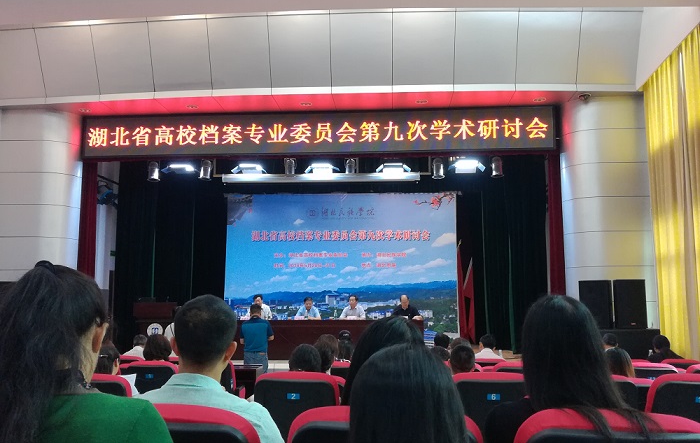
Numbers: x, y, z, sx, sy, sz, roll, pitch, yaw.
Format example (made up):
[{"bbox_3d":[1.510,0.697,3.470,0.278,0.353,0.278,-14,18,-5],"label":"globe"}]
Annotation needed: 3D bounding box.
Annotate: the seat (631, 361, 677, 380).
[{"bbox_3d":[2.619,1.742,4.790,0.560,0.970,0.640,0,-8,3],"label":"seat"}]

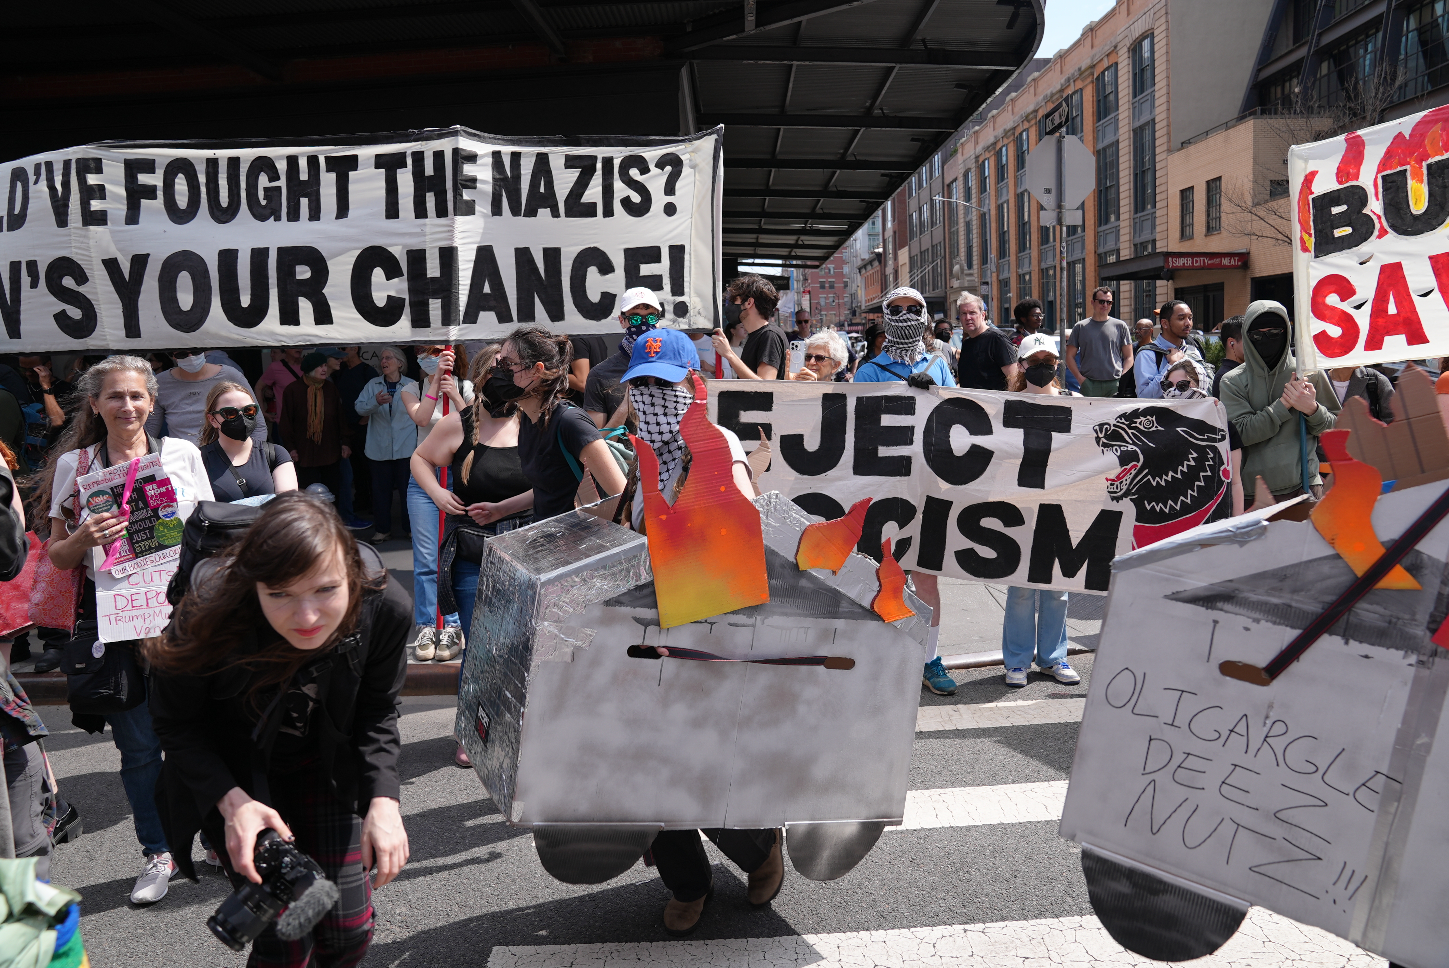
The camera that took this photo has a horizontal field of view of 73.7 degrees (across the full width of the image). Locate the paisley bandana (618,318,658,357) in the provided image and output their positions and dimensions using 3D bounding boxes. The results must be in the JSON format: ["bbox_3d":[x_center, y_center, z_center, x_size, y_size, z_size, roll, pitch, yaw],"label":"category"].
[{"bbox_3d":[-0.391,-0.672,4.450,0.170,0.180,0.150,-6,9,-10],"label":"paisley bandana"}]

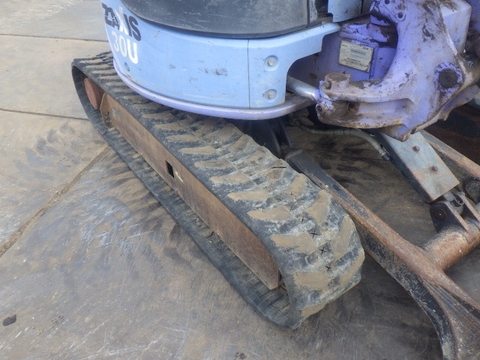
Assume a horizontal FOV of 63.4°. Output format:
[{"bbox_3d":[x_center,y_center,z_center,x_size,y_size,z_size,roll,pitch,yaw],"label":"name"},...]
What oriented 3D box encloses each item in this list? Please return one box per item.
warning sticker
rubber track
[{"bbox_3d":[0.438,-0.469,1.470,0.132,0.092,0.005,29,47,33],"label":"warning sticker"},{"bbox_3d":[-0.328,-0.149,1.947,0.295,0.509,2.134,-25,43,-27],"label":"rubber track"}]

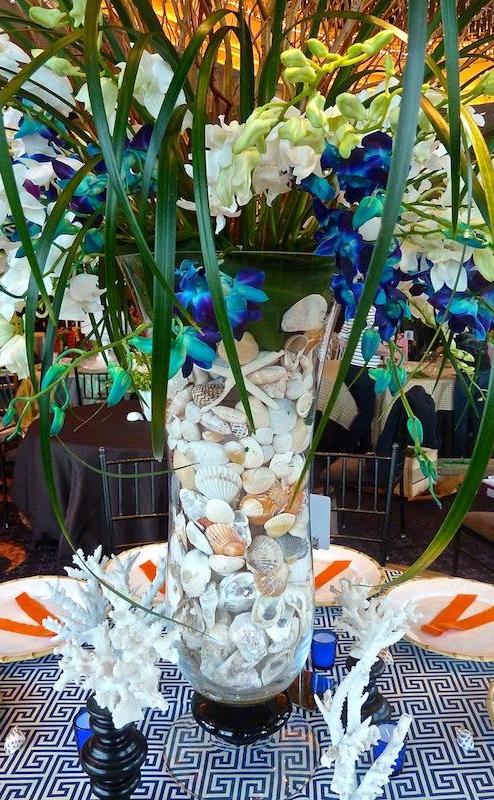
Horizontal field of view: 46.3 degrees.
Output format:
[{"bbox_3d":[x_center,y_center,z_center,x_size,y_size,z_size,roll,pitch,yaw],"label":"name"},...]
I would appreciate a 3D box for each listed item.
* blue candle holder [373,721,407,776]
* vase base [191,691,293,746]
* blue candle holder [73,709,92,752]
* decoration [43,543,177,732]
[{"bbox_3d":[0.217,0.527,0.872,0.051,0.059,0.051,2,10,15],"label":"blue candle holder"},{"bbox_3d":[-0.009,0.477,0.912,0.157,0.080,0.157,-1,10,-1],"label":"vase base"},{"bbox_3d":[-0.239,0.528,0.897,0.051,0.060,0.051,-4,10,-17],"label":"blue candle holder"},{"bbox_3d":[-0.164,0.282,0.700,0.148,0.180,0.138,-3,10,-14],"label":"decoration"}]

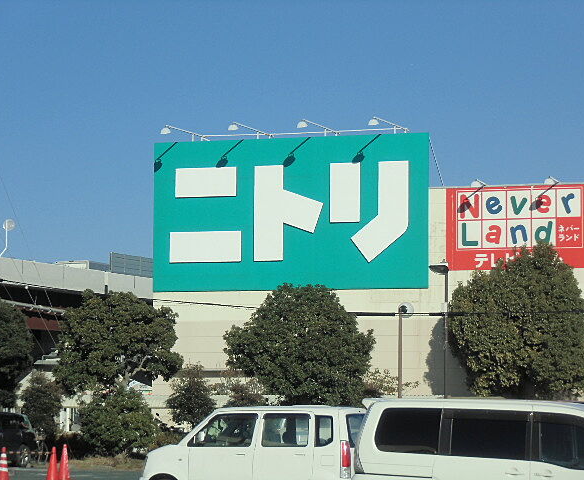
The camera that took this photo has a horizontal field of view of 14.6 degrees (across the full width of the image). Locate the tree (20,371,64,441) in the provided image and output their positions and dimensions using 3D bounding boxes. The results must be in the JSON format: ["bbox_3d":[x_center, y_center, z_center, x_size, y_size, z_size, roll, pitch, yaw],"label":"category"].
[{"bbox_3d":[-7.668,5.208,69.804,1.350,2.400,1.350,0,-4,0],"label":"tree"}]

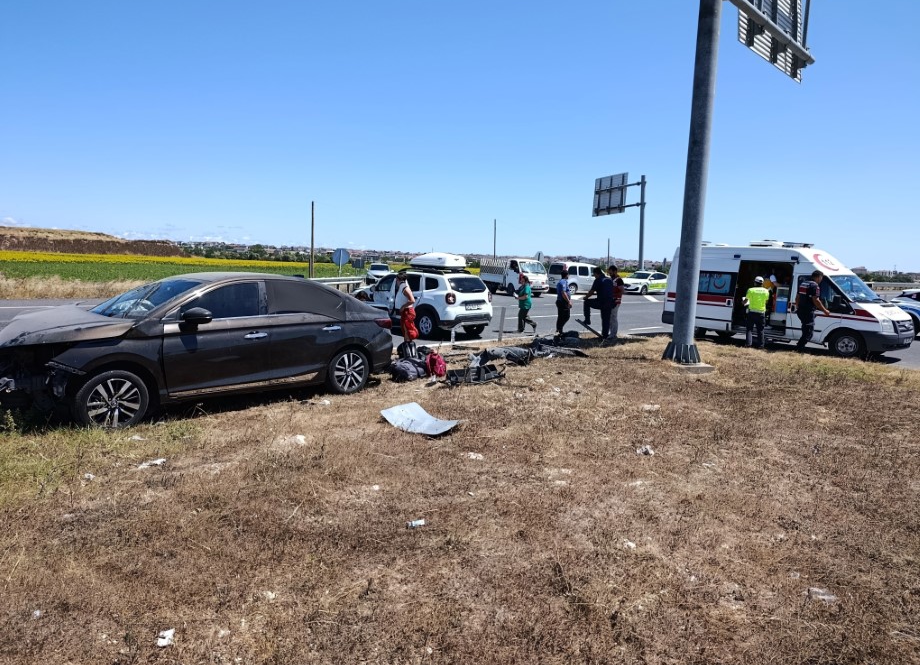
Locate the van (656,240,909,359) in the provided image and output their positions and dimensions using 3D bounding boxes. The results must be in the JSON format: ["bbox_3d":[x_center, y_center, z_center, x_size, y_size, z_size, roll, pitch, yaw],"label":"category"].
[{"bbox_3d":[8.392,-0.962,15.931,2.000,2.720,5.680,-4,9,-40],"label":"van"}]

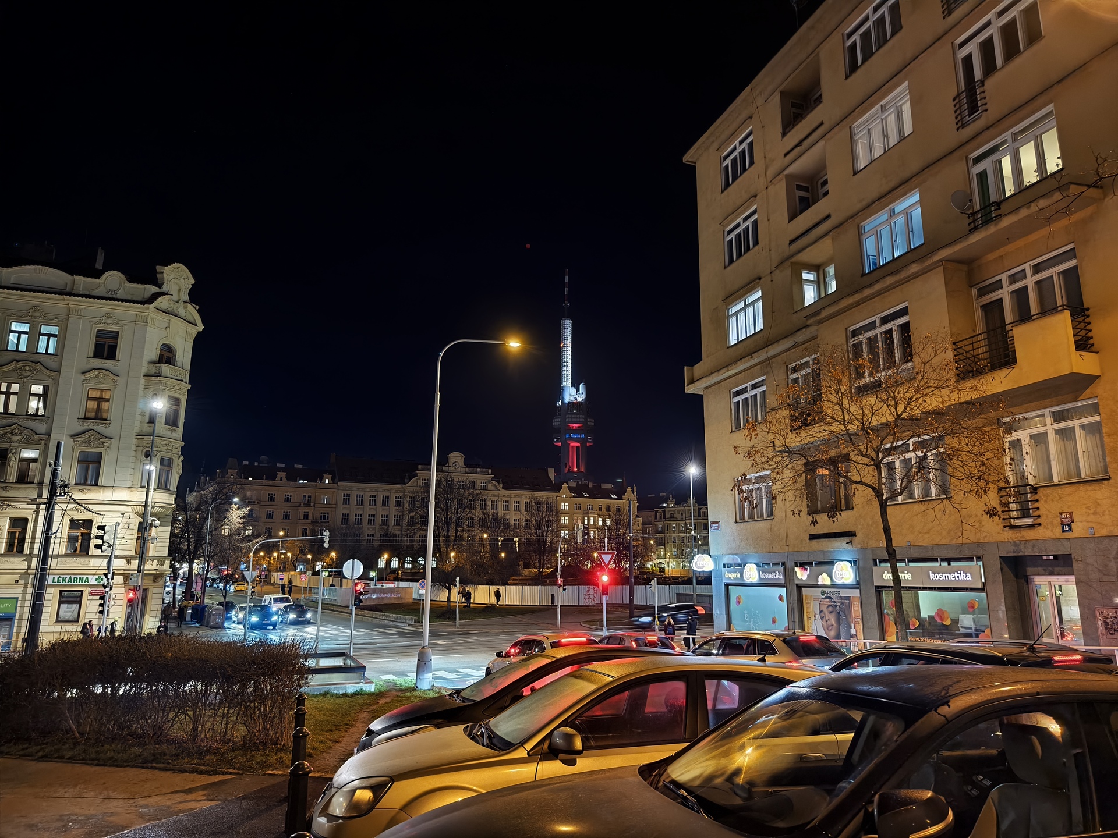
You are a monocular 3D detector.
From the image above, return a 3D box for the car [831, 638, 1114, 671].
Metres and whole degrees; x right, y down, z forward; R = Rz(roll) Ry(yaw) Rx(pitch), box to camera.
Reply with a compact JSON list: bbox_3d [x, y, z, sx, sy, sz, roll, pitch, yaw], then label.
[{"bbox_3d":[4.656,3.541,9.347,1.810,1.460,4.600,4,-16,-16],"label":"car"}]

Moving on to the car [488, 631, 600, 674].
[{"bbox_3d":[-0.420,6.005,18.103,1.770,1.440,4.270,6,-17,-24],"label":"car"}]

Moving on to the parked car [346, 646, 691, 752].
[{"bbox_3d":[-0.029,3.218,7.938,4.250,1.460,1.770,3,-16,-15],"label":"parked car"}]

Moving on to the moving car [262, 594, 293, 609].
[{"bbox_3d":[-23.274,15.570,61.587,1.800,1.850,4.500,6,-13,-25],"label":"moving car"}]

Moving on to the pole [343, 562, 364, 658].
[{"bbox_3d":[-6.977,6.663,24.746,0.700,3.918,0.140,4,-12,-16],"label":"pole"}]

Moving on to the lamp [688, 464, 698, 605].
[{"bbox_3d":[9.252,8.469,50.352,0.400,10.575,0.900,5,-13,-20],"label":"lamp"}]

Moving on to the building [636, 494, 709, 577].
[{"bbox_3d":[32.585,33.760,211.669,24.000,23.500,14.000,-4,-13,19],"label":"building"}]

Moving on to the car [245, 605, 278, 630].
[{"bbox_3d":[-19.859,13.098,49.571,1.800,1.500,4.300,6,-13,-24],"label":"car"}]

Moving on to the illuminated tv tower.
[{"bbox_3d":[10.151,0.158,505.036,28.000,216.000,28.000,0,-12,1],"label":"illuminated tv tower"}]

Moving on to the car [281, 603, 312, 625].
[{"bbox_3d":[-19.084,13.913,53.675,1.800,1.470,4.350,7,-14,-27],"label":"car"}]

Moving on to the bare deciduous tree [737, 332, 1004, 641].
[{"bbox_3d":[6.899,1.943,16.162,5.600,7.895,5.000,-5,-13,23],"label":"bare deciduous tree"}]

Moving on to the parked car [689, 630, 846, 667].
[{"bbox_3d":[4.113,5.310,15.901,1.820,1.480,4.650,5,-16,-20],"label":"parked car"}]

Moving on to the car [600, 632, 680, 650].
[{"bbox_3d":[2.163,7.502,23.354,1.740,1.460,4.150,4,-15,-18],"label":"car"}]

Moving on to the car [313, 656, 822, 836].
[{"bbox_3d":[0.378,2.548,5.545,4.220,1.460,1.760,3,-16,-12],"label":"car"}]

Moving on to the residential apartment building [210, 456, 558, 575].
[{"bbox_3d":[-36.048,21.658,166.821,71.453,27.235,17.000,4,-13,-18],"label":"residential apartment building"}]

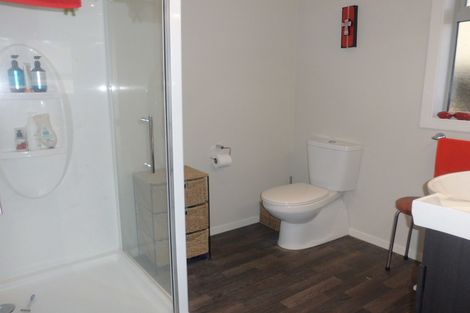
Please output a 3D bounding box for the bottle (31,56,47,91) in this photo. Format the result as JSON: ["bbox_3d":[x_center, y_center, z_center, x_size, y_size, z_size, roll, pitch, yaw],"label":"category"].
[{"bbox_3d":[-1.040,-0.434,1.798,0.070,0.185,0.063,-8,13,-36],"label":"bottle"}]

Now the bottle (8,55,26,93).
[{"bbox_3d":[-1.119,-0.426,1.745,0.073,0.195,0.065,-8,13,-36],"label":"bottle"}]

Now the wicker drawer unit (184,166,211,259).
[{"bbox_3d":[-0.418,0.405,2.270,0.385,0.590,0.315,-7,12,-33],"label":"wicker drawer unit"}]

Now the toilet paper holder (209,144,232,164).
[{"bbox_3d":[-0.099,-0.005,2.534,0.165,0.145,0.120,-7,12,-33],"label":"toilet paper holder"}]

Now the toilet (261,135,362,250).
[{"bbox_3d":[0.535,0.284,2.492,0.735,0.750,0.400,-7,12,-33],"label":"toilet"}]

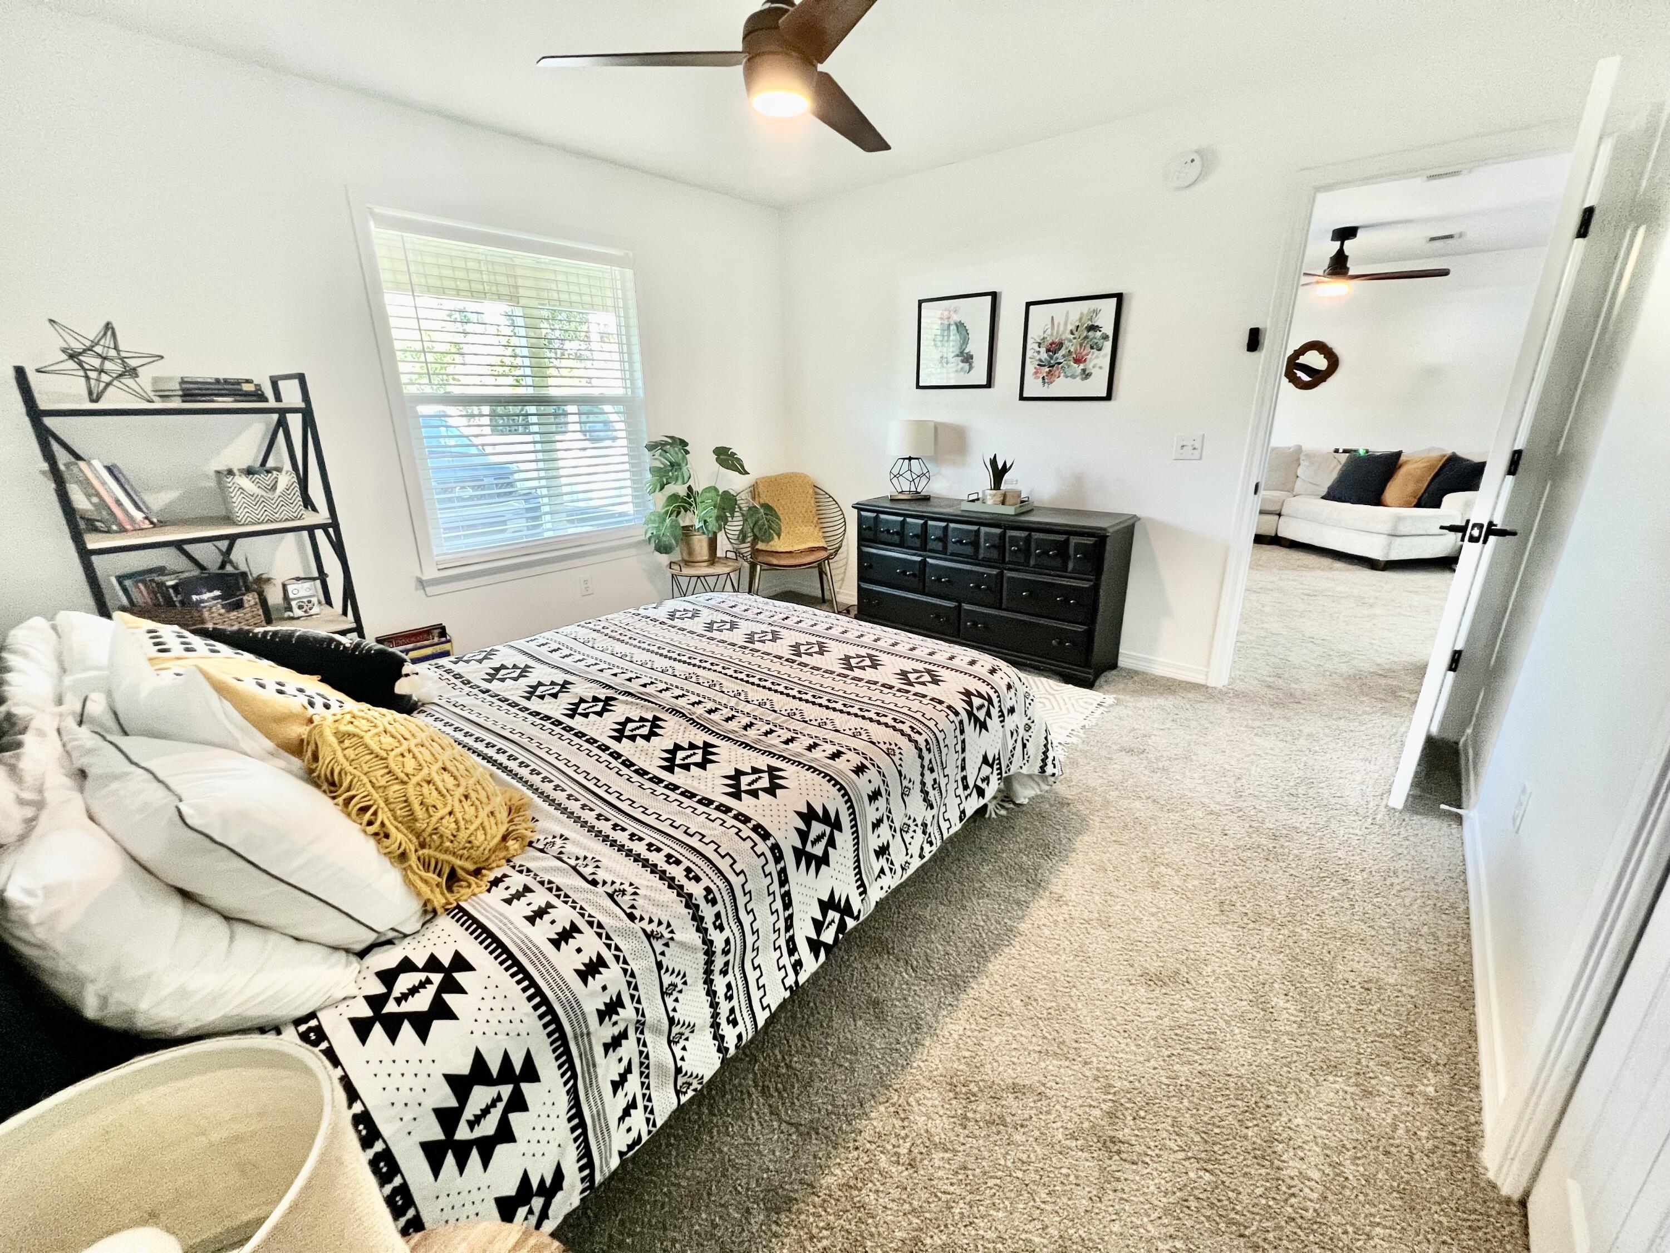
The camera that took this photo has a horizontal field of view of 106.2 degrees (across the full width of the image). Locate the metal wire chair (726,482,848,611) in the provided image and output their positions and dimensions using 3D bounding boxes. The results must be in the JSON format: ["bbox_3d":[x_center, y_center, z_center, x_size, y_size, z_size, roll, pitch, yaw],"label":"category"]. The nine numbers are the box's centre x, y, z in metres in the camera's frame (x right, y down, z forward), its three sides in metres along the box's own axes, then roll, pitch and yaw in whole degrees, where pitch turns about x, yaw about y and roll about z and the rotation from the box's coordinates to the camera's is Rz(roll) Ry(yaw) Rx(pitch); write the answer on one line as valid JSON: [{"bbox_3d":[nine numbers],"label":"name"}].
[{"bbox_3d":[-0.298,-0.504,4.199,0.780,0.820,0.640,-4,18,-11],"label":"metal wire chair"}]

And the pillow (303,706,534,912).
[{"bbox_3d":[-0.768,0.292,1.183,0.500,0.160,0.310,22,-4,35],"label":"pillow"}]

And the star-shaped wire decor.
[{"bbox_3d":[-2.207,-0.786,1.888,0.200,0.220,0.260,14,23,39],"label":"star-shaped wire decor"}]

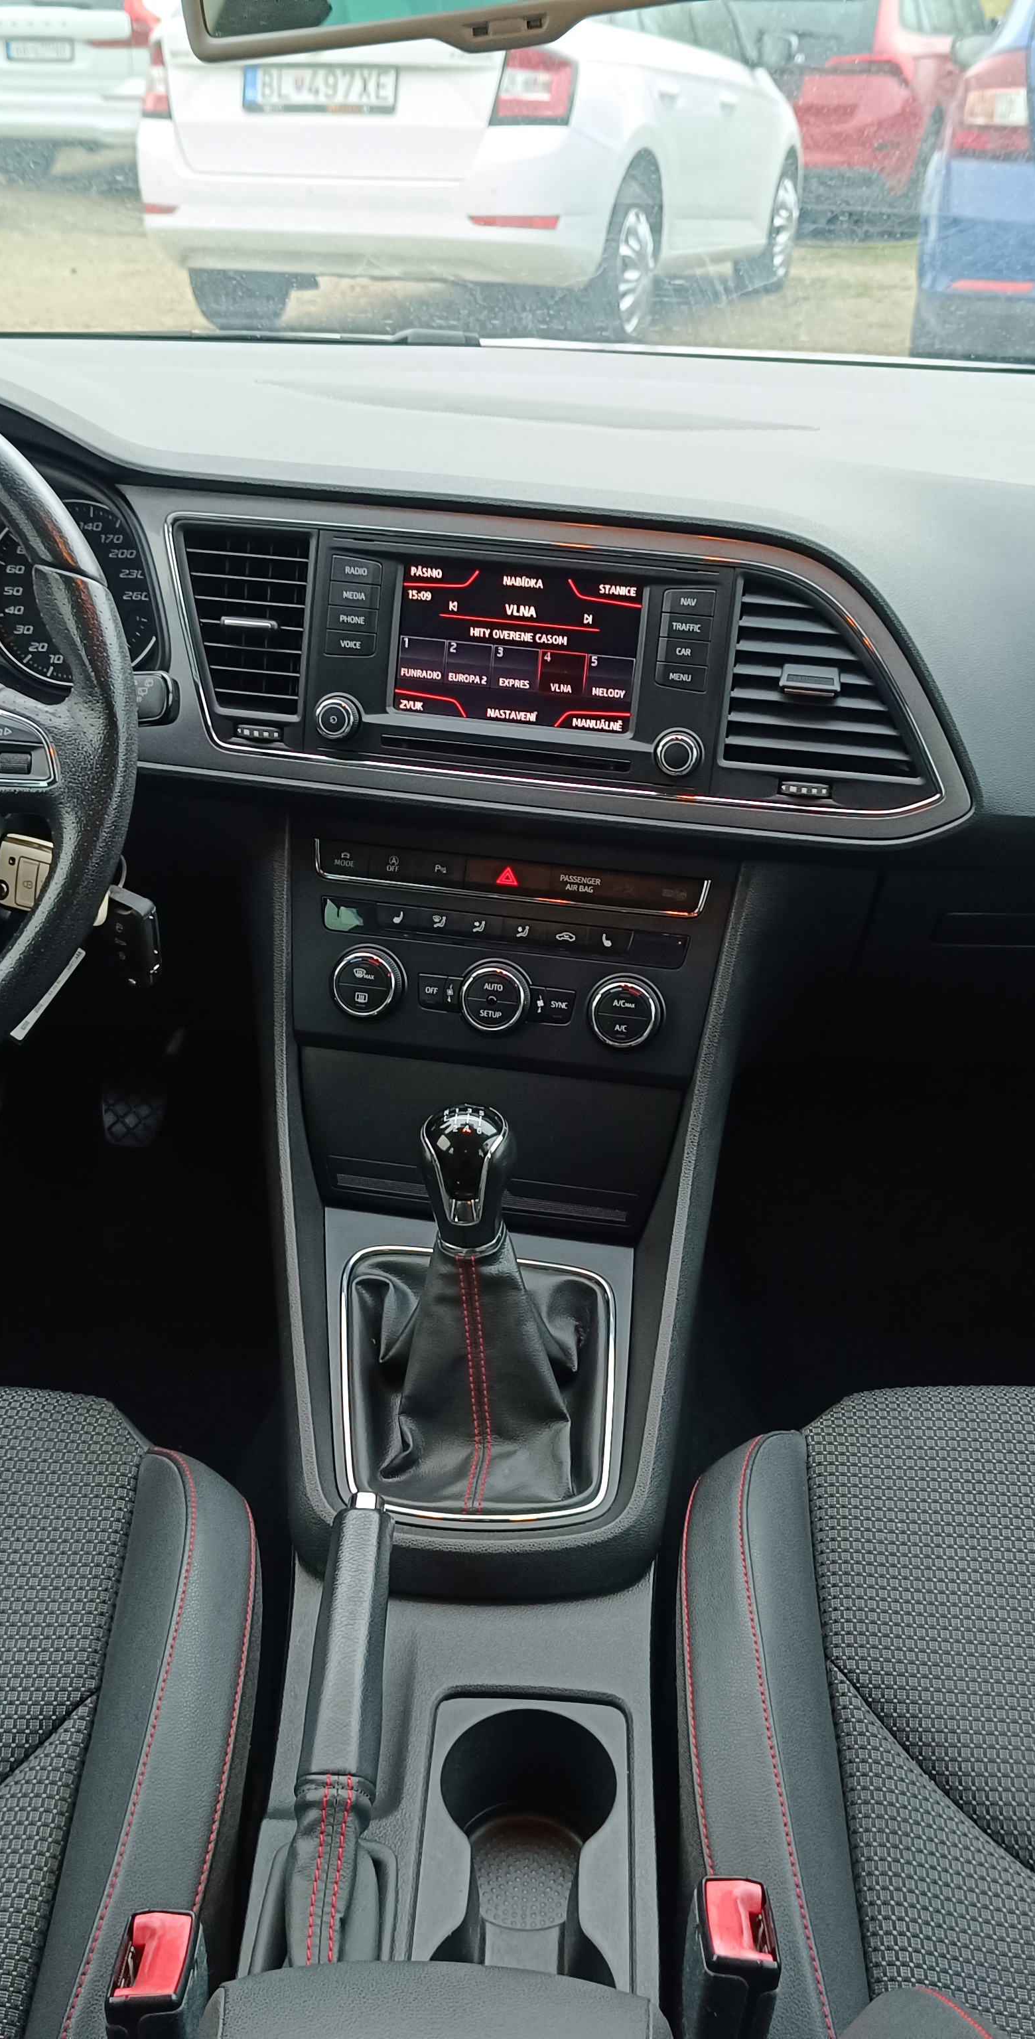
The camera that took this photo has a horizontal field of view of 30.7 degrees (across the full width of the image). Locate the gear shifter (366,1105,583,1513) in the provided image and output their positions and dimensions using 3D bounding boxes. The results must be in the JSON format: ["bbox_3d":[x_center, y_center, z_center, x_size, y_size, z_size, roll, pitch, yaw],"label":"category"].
[{"bbox_3d":[-0.021,0.127,0.900,0.108,0.148,0.130,2,36,0],"label":"gear shifter"}]

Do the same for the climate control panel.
[{"bbox_3d":[-0.007,-0.036,1.060,0.225,0.110,0.035,7,3,8],"label":"climate control panel"}]

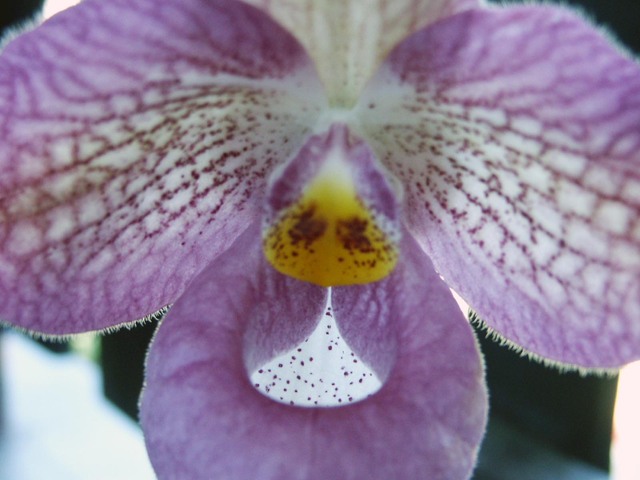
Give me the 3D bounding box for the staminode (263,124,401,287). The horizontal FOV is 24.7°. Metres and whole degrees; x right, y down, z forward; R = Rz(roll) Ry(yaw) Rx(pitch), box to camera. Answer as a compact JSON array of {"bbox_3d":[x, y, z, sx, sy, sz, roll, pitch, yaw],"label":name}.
[{"bbox_3d":[0.001,-0.003,0.186,0.017,0.018,0.009,3,-1,0],"label":"staminode"}]

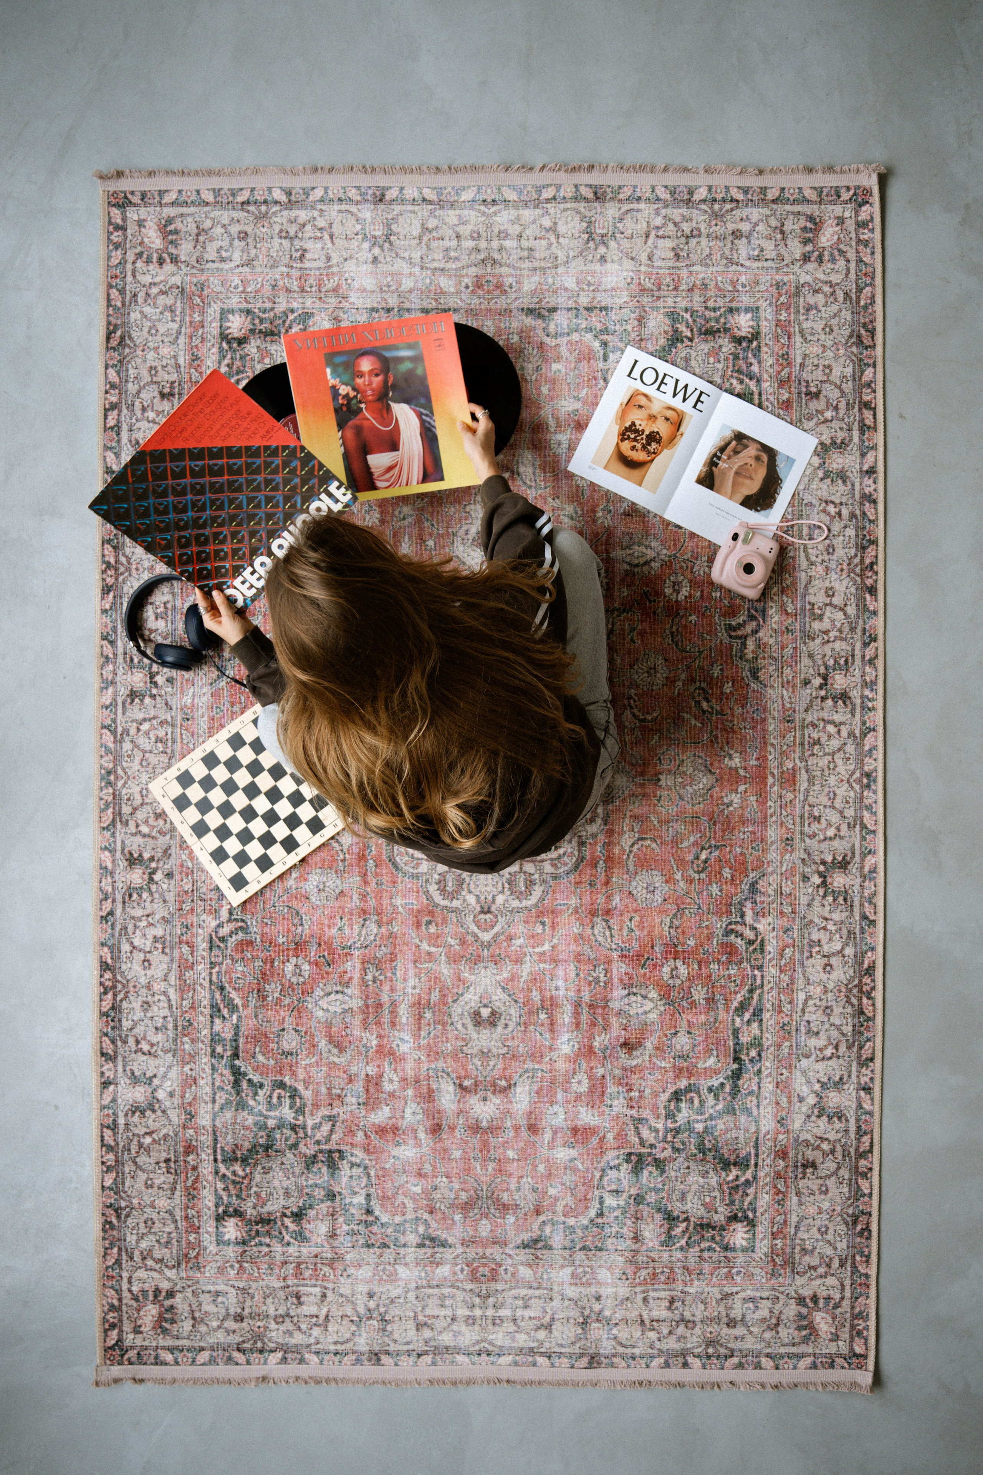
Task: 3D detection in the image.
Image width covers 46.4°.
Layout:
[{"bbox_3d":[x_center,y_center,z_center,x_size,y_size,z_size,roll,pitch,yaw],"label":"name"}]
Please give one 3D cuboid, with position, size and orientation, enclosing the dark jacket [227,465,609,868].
[{"bbox_3d":[-0.062,-0.079,1.919,0.610,0.550,0.625,-27,90,1],"label":"dark jacket"}]

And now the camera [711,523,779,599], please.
[{"bbox_3d":[0.488,-0.336,2.199,0.107,0.067,0.121,25,91,1],"label":"camera"}]

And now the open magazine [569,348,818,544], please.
[{"bbox_3d":[0.393,-0.549,2.231,0.412,0.009,0.267,26,91,1],"label":"open magazine"}]

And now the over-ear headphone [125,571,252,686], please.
[{"bbox_3d":[-0.595,-0.213,2.210,0.195,0.080,0.180,33,91,1],"label":"over-ear headphone"}]

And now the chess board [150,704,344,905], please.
[{"bbox_3d":[-0.469,0.127,2.239,0.284,0.022,0.287,-36,90,1],"label":"chess board"}]

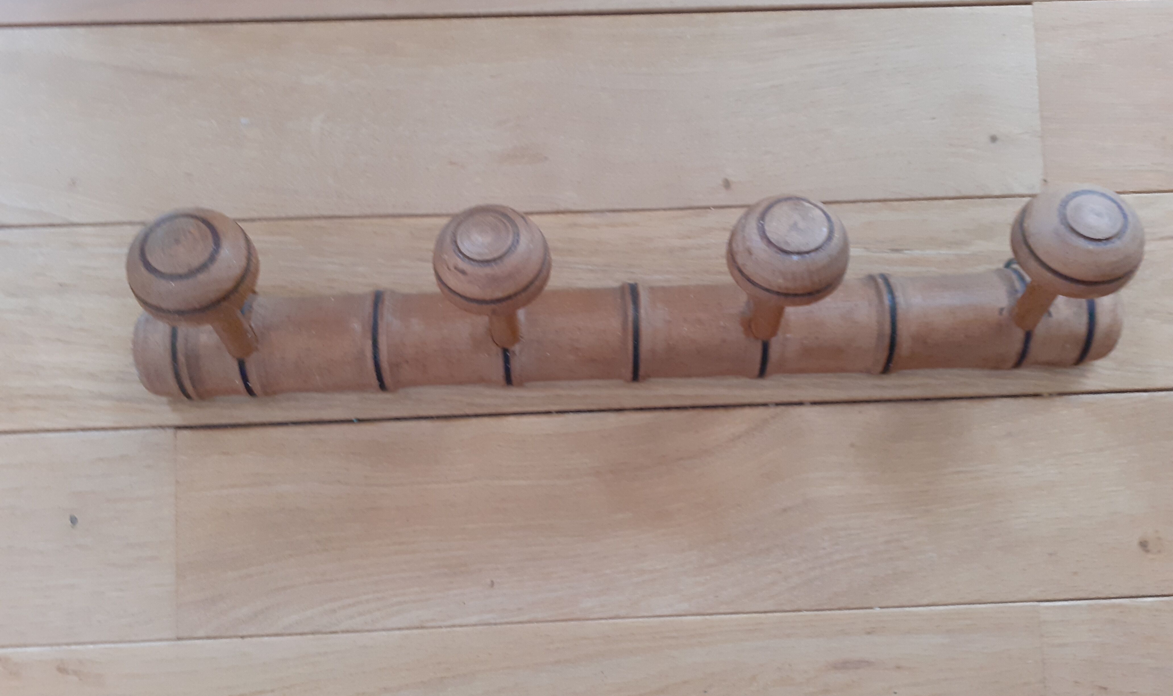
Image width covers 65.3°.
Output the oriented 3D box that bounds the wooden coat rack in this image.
[{"bbox_3d":[0.023,-0.029,0.476,0.558,0.117,0.092,-2,87,-1],"label":"wooden coat rack"}]

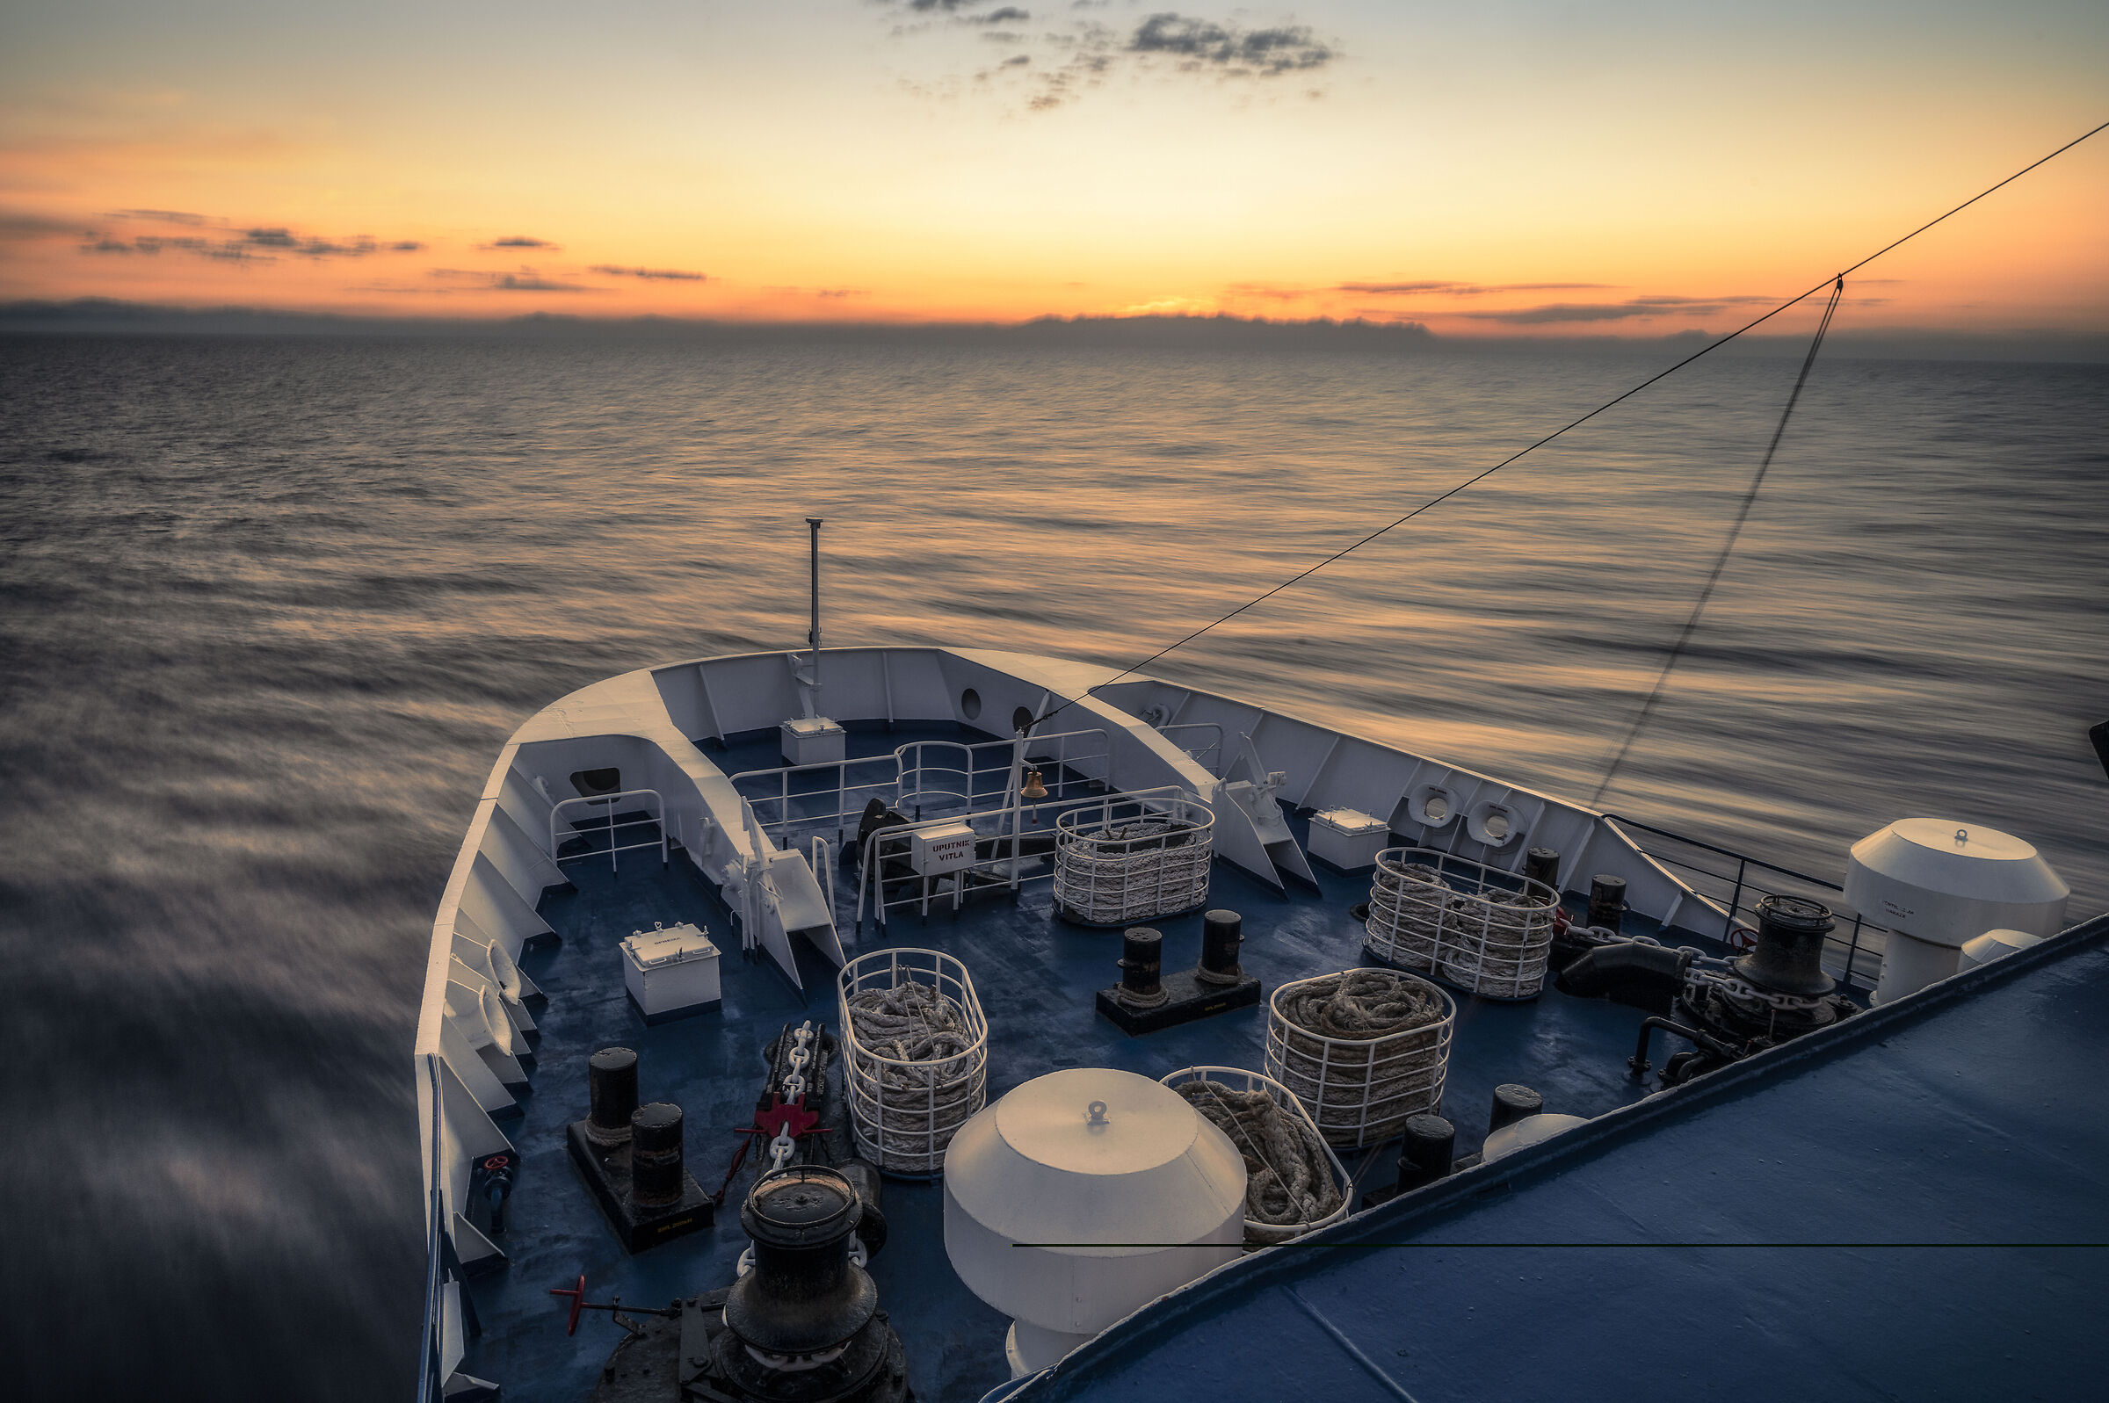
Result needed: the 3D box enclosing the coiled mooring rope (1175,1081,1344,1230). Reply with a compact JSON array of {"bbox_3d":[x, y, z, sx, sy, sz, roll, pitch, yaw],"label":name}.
[{"bbox_3d":[1.282,3.471,9.645,0.954,0.835,1.775,-1,16,-12],"label":"coiled mooring rope"}]

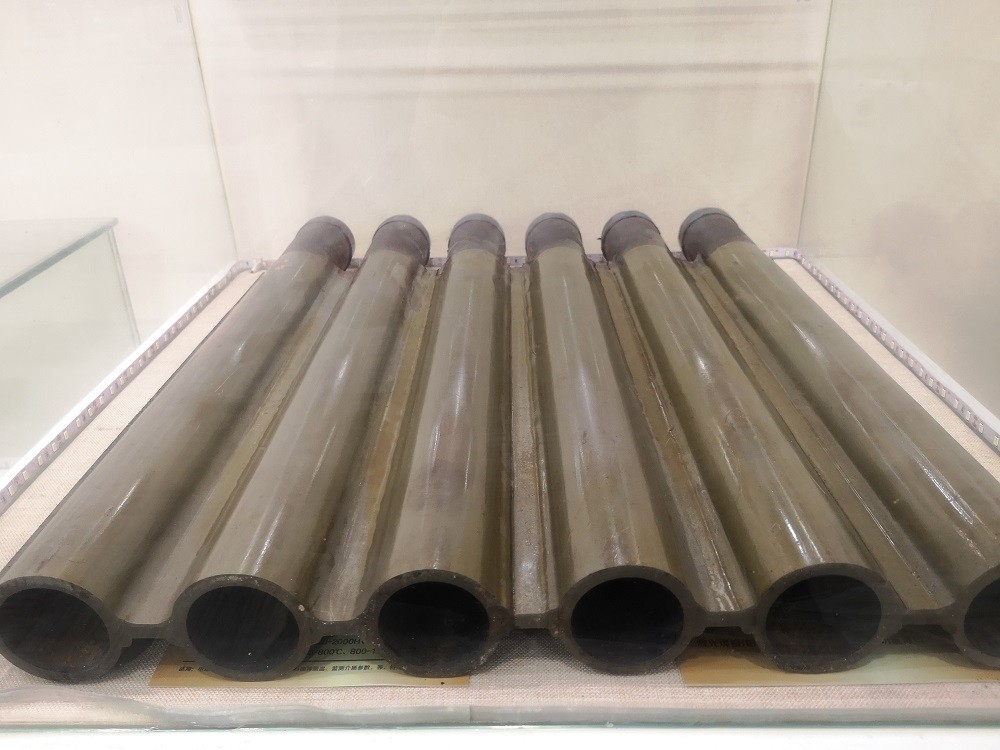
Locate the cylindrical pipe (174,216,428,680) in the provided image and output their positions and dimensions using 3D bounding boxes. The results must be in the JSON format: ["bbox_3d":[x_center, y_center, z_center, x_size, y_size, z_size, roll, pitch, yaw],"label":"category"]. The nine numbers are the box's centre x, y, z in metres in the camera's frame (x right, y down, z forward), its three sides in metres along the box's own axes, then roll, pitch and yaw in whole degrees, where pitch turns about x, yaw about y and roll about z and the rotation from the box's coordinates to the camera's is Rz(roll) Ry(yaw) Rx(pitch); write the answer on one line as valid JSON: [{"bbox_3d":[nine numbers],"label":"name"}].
[{"bbox_3d":[-0.106,-0.016,0.583,0.060,0.060,0.564,-1,26,1],"label":"cylindrical pipe"}]

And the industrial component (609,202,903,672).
[{"bbox_3d":[0.137,-0.021,0.579,0.060,0.060,0.564,-1,26,1],"label":"industrial component"}]

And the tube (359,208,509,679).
[{"bbox_3d":[-0.025,-0.018,0.582,0.060,0.060,0.564,-1,26,1],"label":"tube"}]

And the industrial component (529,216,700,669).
[{"bbox_3d":[0.056,-0.019,0.580,0.060,0.060,0.564,-1,26,1],"label":"industrial component"}]

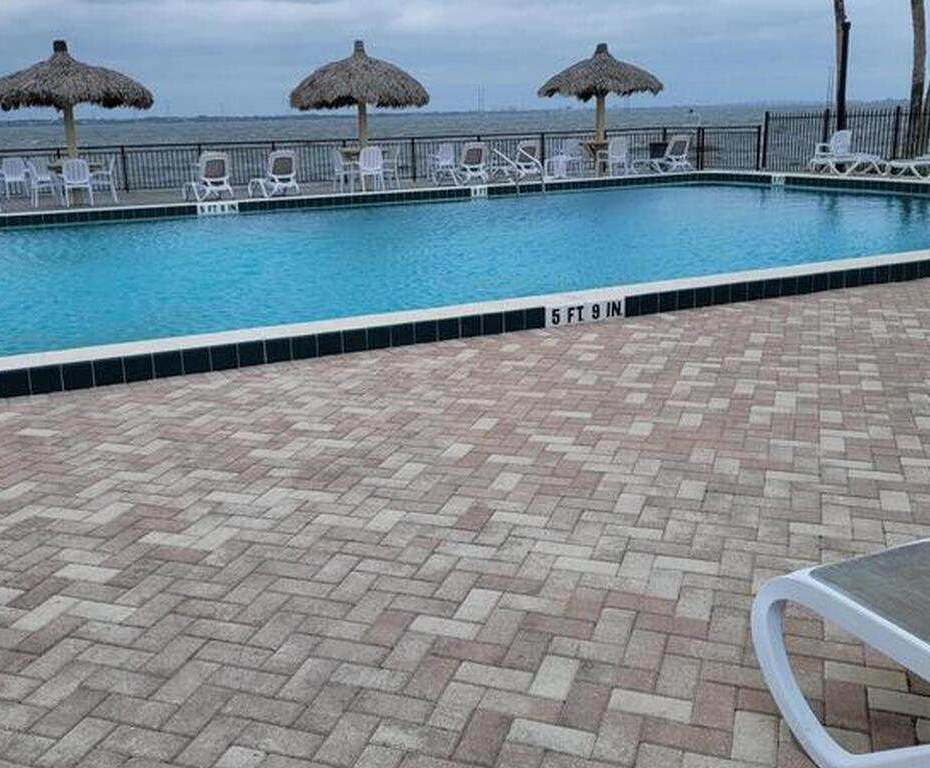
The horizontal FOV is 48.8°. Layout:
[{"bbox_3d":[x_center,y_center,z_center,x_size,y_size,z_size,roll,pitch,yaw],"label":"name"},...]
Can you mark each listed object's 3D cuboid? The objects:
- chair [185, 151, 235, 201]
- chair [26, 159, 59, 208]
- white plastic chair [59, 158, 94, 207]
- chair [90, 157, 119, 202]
[{"bbox_3d":[-4.799,-3.900,19.104,0.640,0.870,1.380,-9,16,-26],"label":"chair"},{"bbox_3d":[-7.501,-3.584,18.289,0.570,0.820,0.570,-9,16,-25],"label":"chair"},{"bbox_3d":[-6.911,-3.577,18.223,0.560,0.810,0.570,-8,16,-24],"label":"white plastic chair"},{"bbox_3d":[-6.604,-3.703,18.647,0.570,0.820,0.570,-7,16,-21],"label":"chair"}]

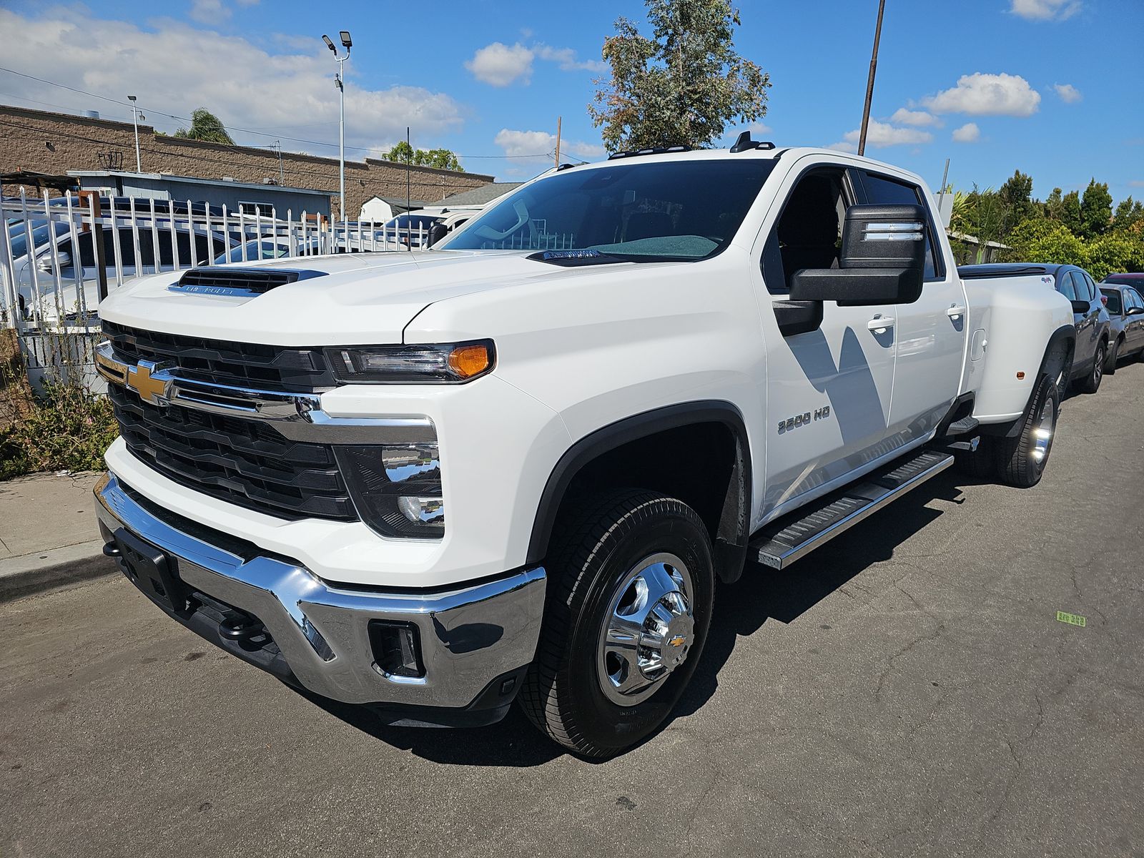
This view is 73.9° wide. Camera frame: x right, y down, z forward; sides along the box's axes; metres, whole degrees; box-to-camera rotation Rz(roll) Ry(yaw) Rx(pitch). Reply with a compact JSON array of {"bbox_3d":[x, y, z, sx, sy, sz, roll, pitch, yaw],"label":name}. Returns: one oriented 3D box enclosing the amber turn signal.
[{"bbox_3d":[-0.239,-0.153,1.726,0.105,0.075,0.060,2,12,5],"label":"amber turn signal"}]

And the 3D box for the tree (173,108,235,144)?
[{"bbox_3d":[-19.444,-12.198,40.959,4.500,9.520,4.500,-4,13,-24],"label":"tree"}]

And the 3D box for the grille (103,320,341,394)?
[{"bbox_3d":[-1.112,-0.231,2.151,1.420,0.125,0.140,11,15,41],"label":"grille"}]

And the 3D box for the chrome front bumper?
[{"bbox_3d":[-1.004,0.321,2.288,2.060,0.330,0.500,11,15,41],"label":"chrome front bumper"}]

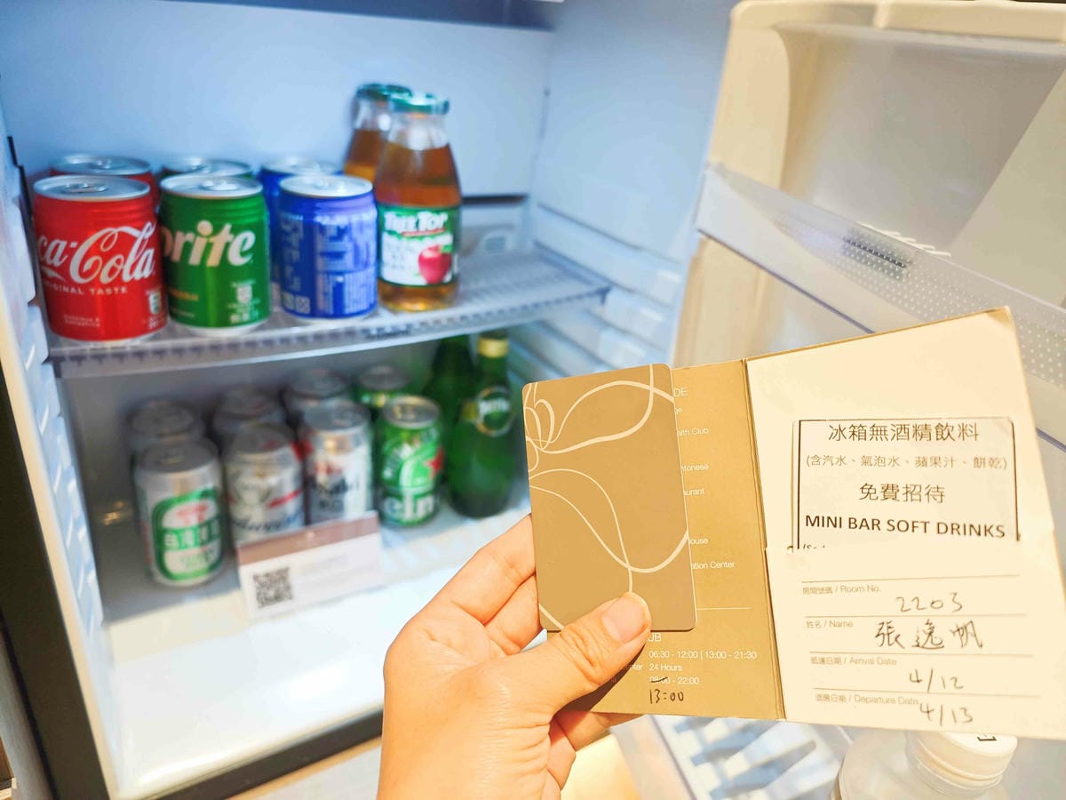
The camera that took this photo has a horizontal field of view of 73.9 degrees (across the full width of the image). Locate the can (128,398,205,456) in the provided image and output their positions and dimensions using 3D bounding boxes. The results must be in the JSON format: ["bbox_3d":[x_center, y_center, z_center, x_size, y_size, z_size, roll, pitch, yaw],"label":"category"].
[{"bbox_3d":[-0.339,0.069,0.663,0.066,0.120,0.066,-12,34,-33],"label":"can"}]

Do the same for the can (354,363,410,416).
[{"bbox_3d":[-0.166,0.029,0.782,0.066,0.120,0.066,6,28,-3],"label":"can"}]

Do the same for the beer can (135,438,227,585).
[{"bbox_3d":[-0.304,0.099,0.617,0.066,0.120,0.066,6,28,-3],"label":"beer can"}]

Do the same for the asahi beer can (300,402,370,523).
[{"bbox_3d":[-0.194,0.068,0.705,0.066,0.120,0.066,2,28,-11],"label":"asahi beer can"}]

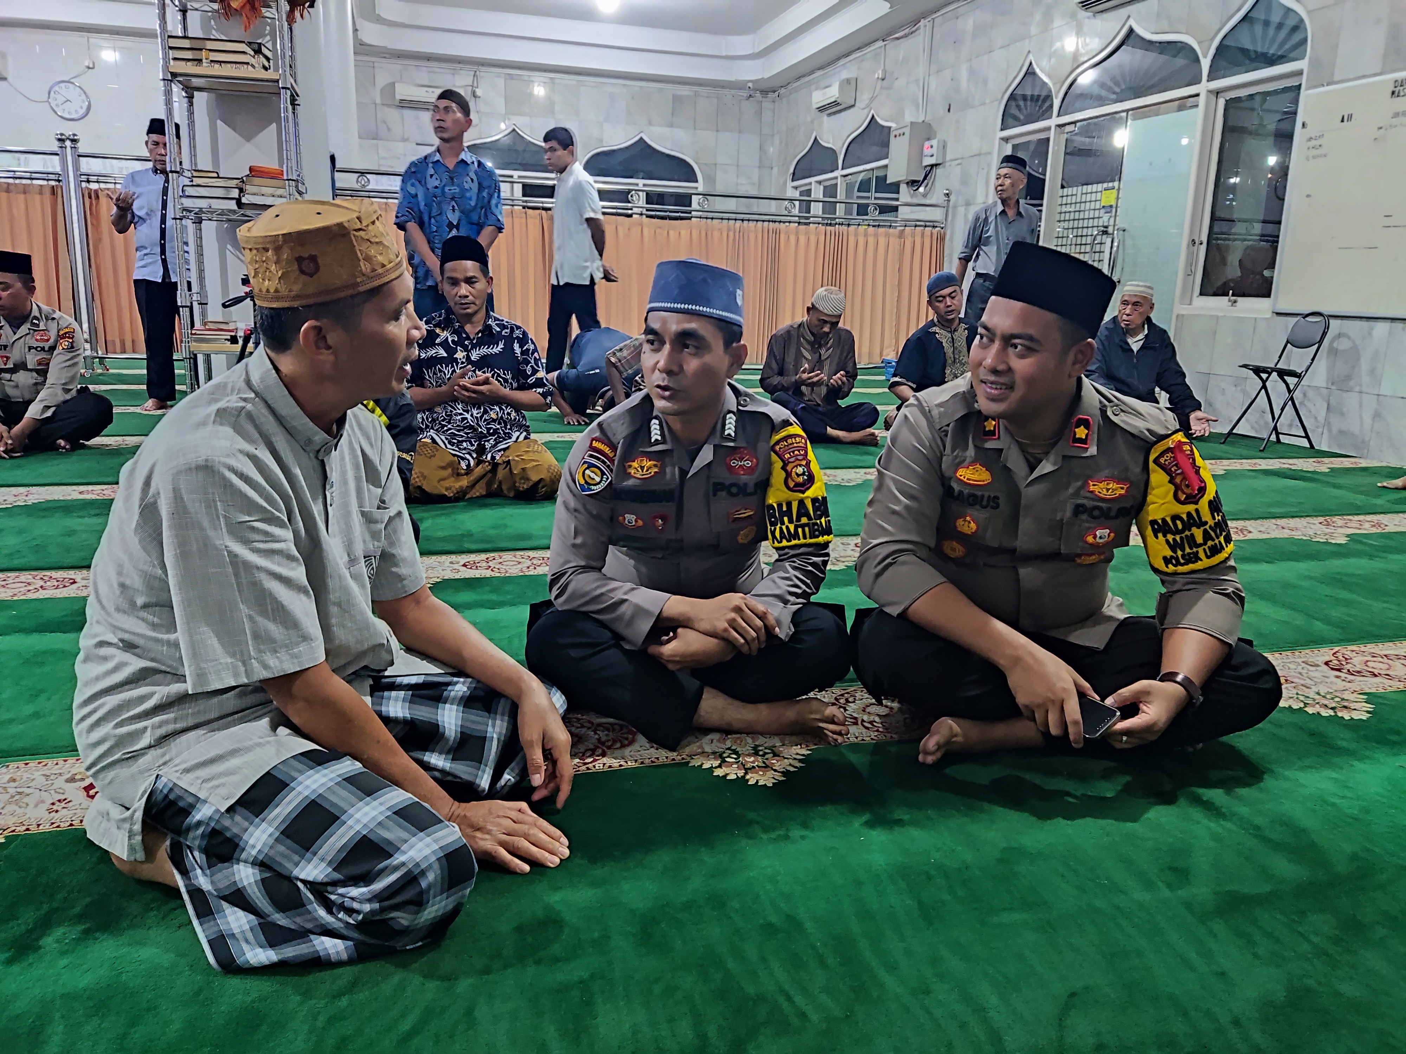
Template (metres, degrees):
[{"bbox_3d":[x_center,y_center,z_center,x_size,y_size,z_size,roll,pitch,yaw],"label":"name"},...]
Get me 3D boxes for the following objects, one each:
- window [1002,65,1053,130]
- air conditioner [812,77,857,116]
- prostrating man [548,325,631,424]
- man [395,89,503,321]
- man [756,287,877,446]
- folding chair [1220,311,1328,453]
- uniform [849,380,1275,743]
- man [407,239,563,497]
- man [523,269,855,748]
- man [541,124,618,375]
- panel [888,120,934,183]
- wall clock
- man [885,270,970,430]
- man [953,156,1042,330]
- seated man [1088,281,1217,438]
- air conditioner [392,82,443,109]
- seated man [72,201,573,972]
[{"bbox_3d":[2.713,-3.593,8.416,0.070,0.502,0.740,-2,14,-16],"label":"window"},{"bbox_3d":[1.540,-5.017,11.842,0.210,0.290,0.810,-2,14,-16],"label":"air conditioner"},{"bbox_3d":[-0.602,-0.954,6.250,0.600,0.540,0.950,-1,13,-14],"label":"prostrating man"},{"bbox_3d":[-1.227,-1.271,5.032,0.520,1.670,0.330,-1,13,-12],"label":"man"},{"bbox_3d":[0.647,-0.890,5.538,0.630,0.810,0.650,-1,13,-12],"label":"man"},{"bbox_3d":[3.338,-0.854,5.903,0.410,0.780,0.310,-2,14,-16],"label":"folding chair"},{"bbox_3d":[0.738,0.021,2.090,0.710,0.660,0.600,6,14,17],"label":"uniform"},{"bbox_3d":[-0.881,-0.647,3.993,0.590,0.945,0.650,-1,13,-12],"label":"man"},{"bbox_3d":[-0.027,-0.090,1.981,0.610,0.820,0.650,1,13,-4],"label":"man"},{"bbox_3d":[-0.755,-1.463,5.965,0.360,1.660,0.450,-6,16,-31],"label":"man"},{"bbox_3d":[2.070,-3.747,10.186,0.220,0.540,0.400,-2,14,-16],"label":"panel"},{"bbox_3d":[-6.883,-4.631,11.022,0.400,0.400,0.050,-2,14,-17],"label":"wall clock"},{"bbox_3d":[1.297,-0.885,5.380,0.660,0.910,0.640,0,13,-8],"label":"man"},{"bbox_3d":[1.926,-1.513,6.543,0.480,1.670,0.310,8,15,23],"label":"man"},{"bbox_3d":[2.633,-0.969,6.039,0.710,0.890,0.600,8,15,23],"label":"seated man"},{"bbox_3d":[-3.376,-5.308,12.598,0.810,0.280,0.210,-2,14,-16],"label":"air conditioner"},{"bbox_3d":[-0.486,0.018,1.363,0.660,0.860,0.600,4,13,9],"label":"seated man"}]

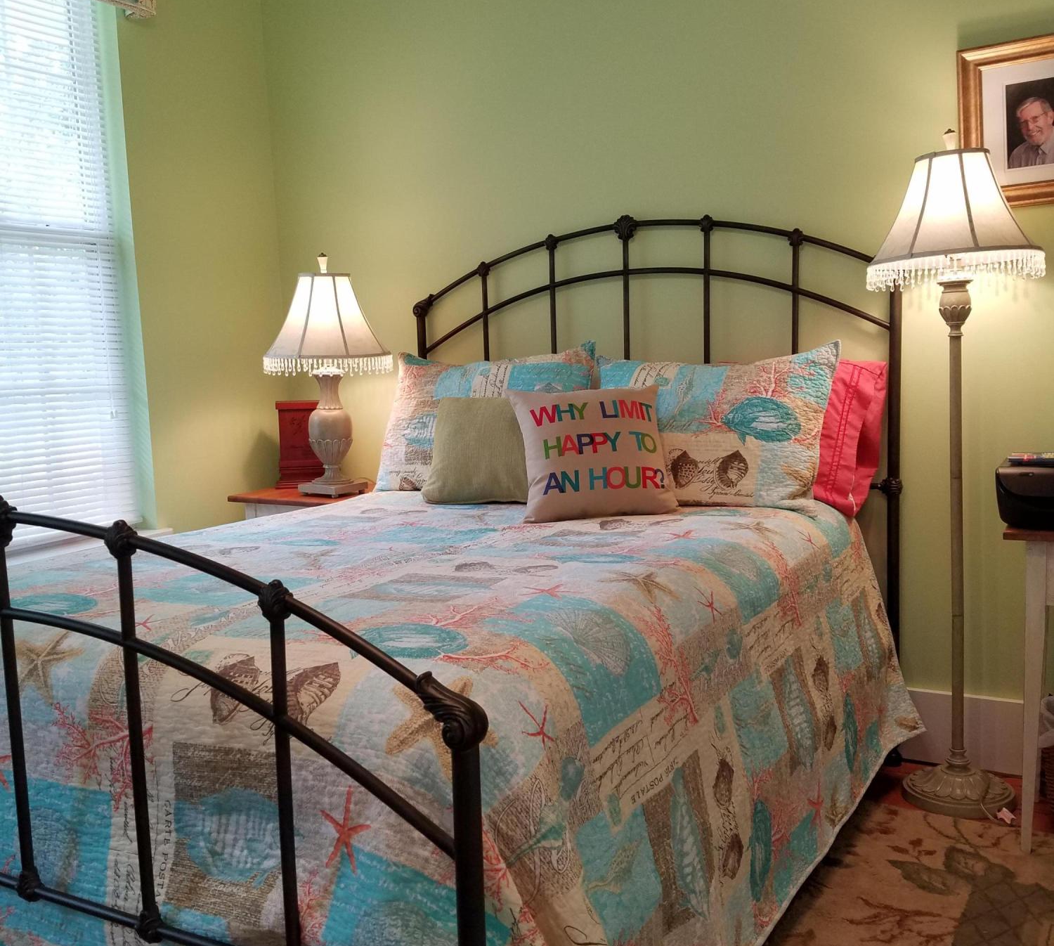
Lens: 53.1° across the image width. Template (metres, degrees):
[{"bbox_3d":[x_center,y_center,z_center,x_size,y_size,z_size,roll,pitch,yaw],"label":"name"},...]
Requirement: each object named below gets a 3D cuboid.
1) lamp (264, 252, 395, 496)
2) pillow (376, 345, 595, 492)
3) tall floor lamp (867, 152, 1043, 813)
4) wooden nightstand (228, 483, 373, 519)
[{"bbox_3d":[-0.637,-0.314,3.390,0.412,0.768,0.412,-2,5,0],"label":"lamp"},{"bbox_3d":[-0.142,-0.159,3.180,0.700,0.460,0.180,1,-17,29],"label":"pillow"},{"bbox_3d":[1.092,-0.003,2.675,0.441,1.692,0.441,1,6,29],"label":"tall floor lamp"},{"bbox_3d":[-0.651,0.439,3.557,0.480,0.768,0.480,1,6,29],"label":"wooden nightstand"}]

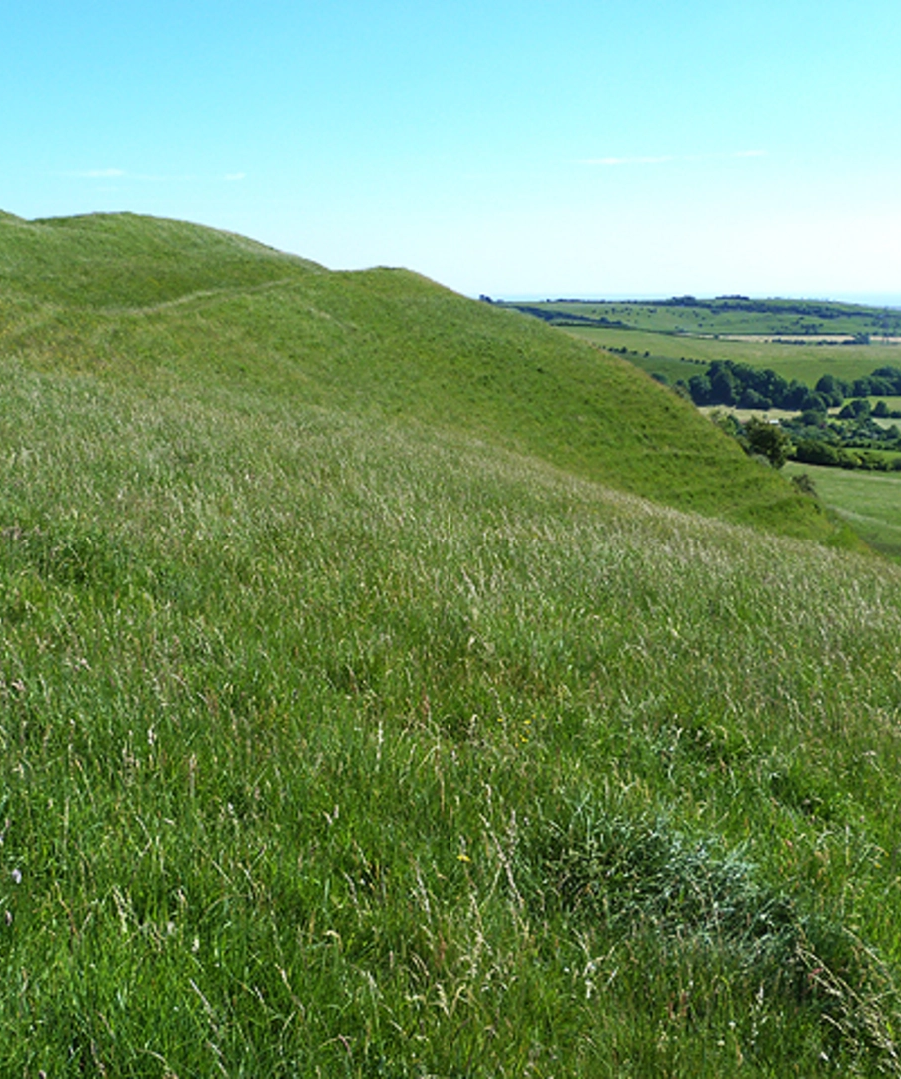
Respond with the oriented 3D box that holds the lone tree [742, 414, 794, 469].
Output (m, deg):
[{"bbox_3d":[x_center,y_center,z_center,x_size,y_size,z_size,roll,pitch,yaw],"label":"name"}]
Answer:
[{"bbox_3d":[33.511,-10.220,145.000,5.400,5.800,5.200,3,11,13],"label":"lone tree"}]

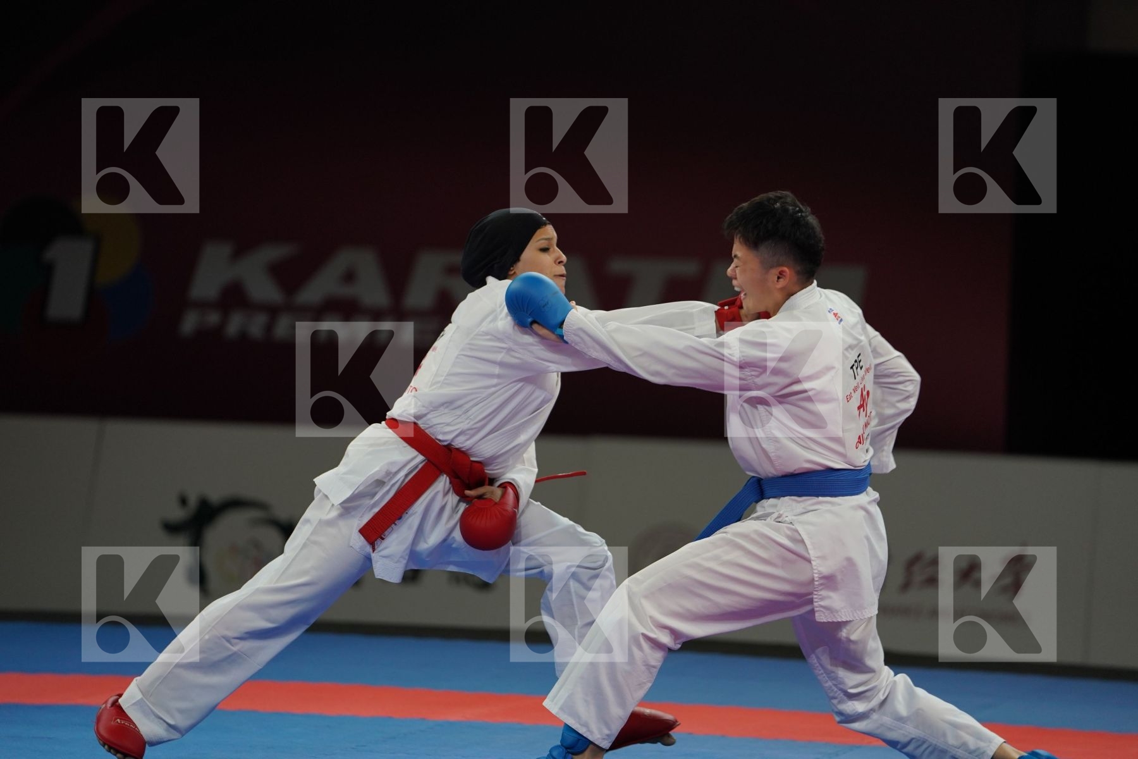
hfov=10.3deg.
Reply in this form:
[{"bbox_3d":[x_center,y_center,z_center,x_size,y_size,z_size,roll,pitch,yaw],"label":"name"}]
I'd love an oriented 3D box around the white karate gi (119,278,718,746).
[{"bbox_3d":[-0.334,0.276,13.362,1.264,0.993,0.660,2,1,-12],"label":"white karate gi"}]

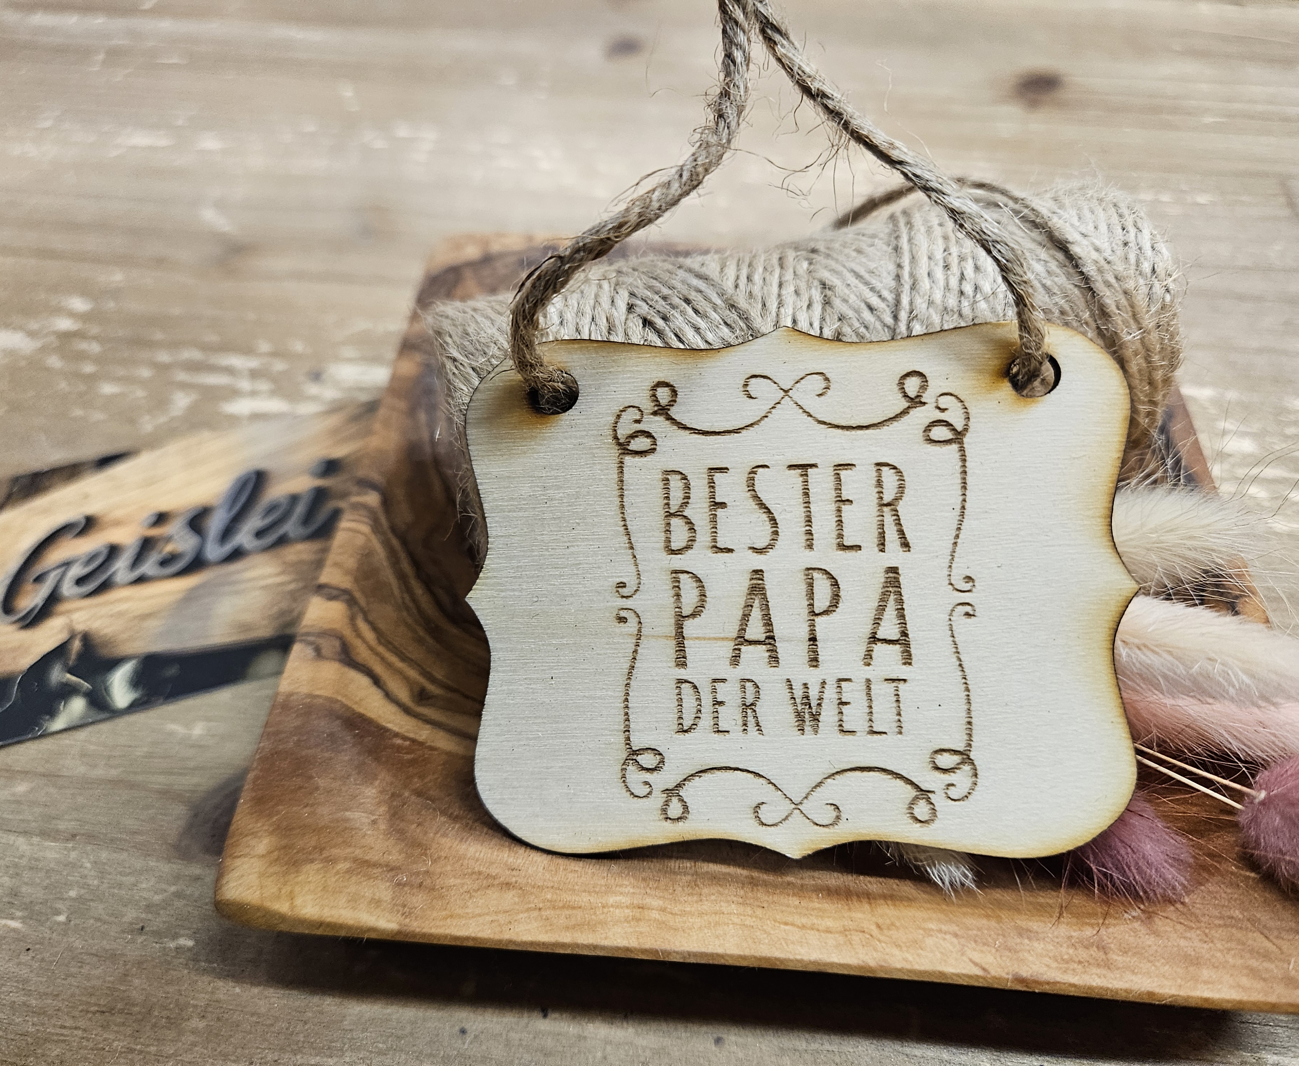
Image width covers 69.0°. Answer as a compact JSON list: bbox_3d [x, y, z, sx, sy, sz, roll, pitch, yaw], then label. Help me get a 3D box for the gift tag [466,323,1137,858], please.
[{"bbox_3d":[0.021,0.009,0.141,0.098,0.003,0.079,-1,91,6],"label":"gift tag"}]

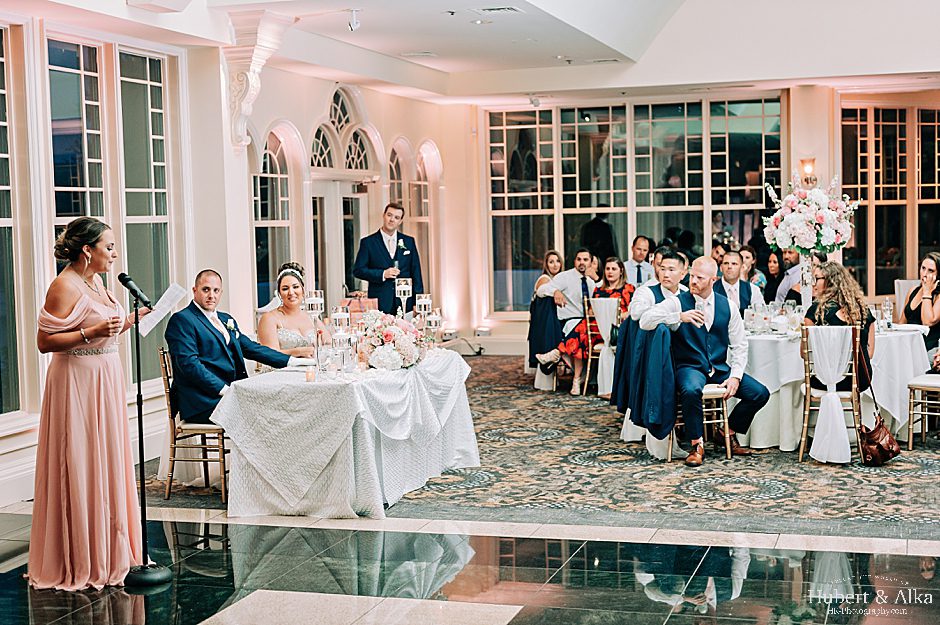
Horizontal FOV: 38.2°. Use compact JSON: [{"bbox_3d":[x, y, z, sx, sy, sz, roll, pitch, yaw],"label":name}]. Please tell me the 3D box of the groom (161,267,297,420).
[{"bbox_3d":[-1.400,0.432,8.258,0.860,1.380,0.680,1,4,35],"label":"groom"}]

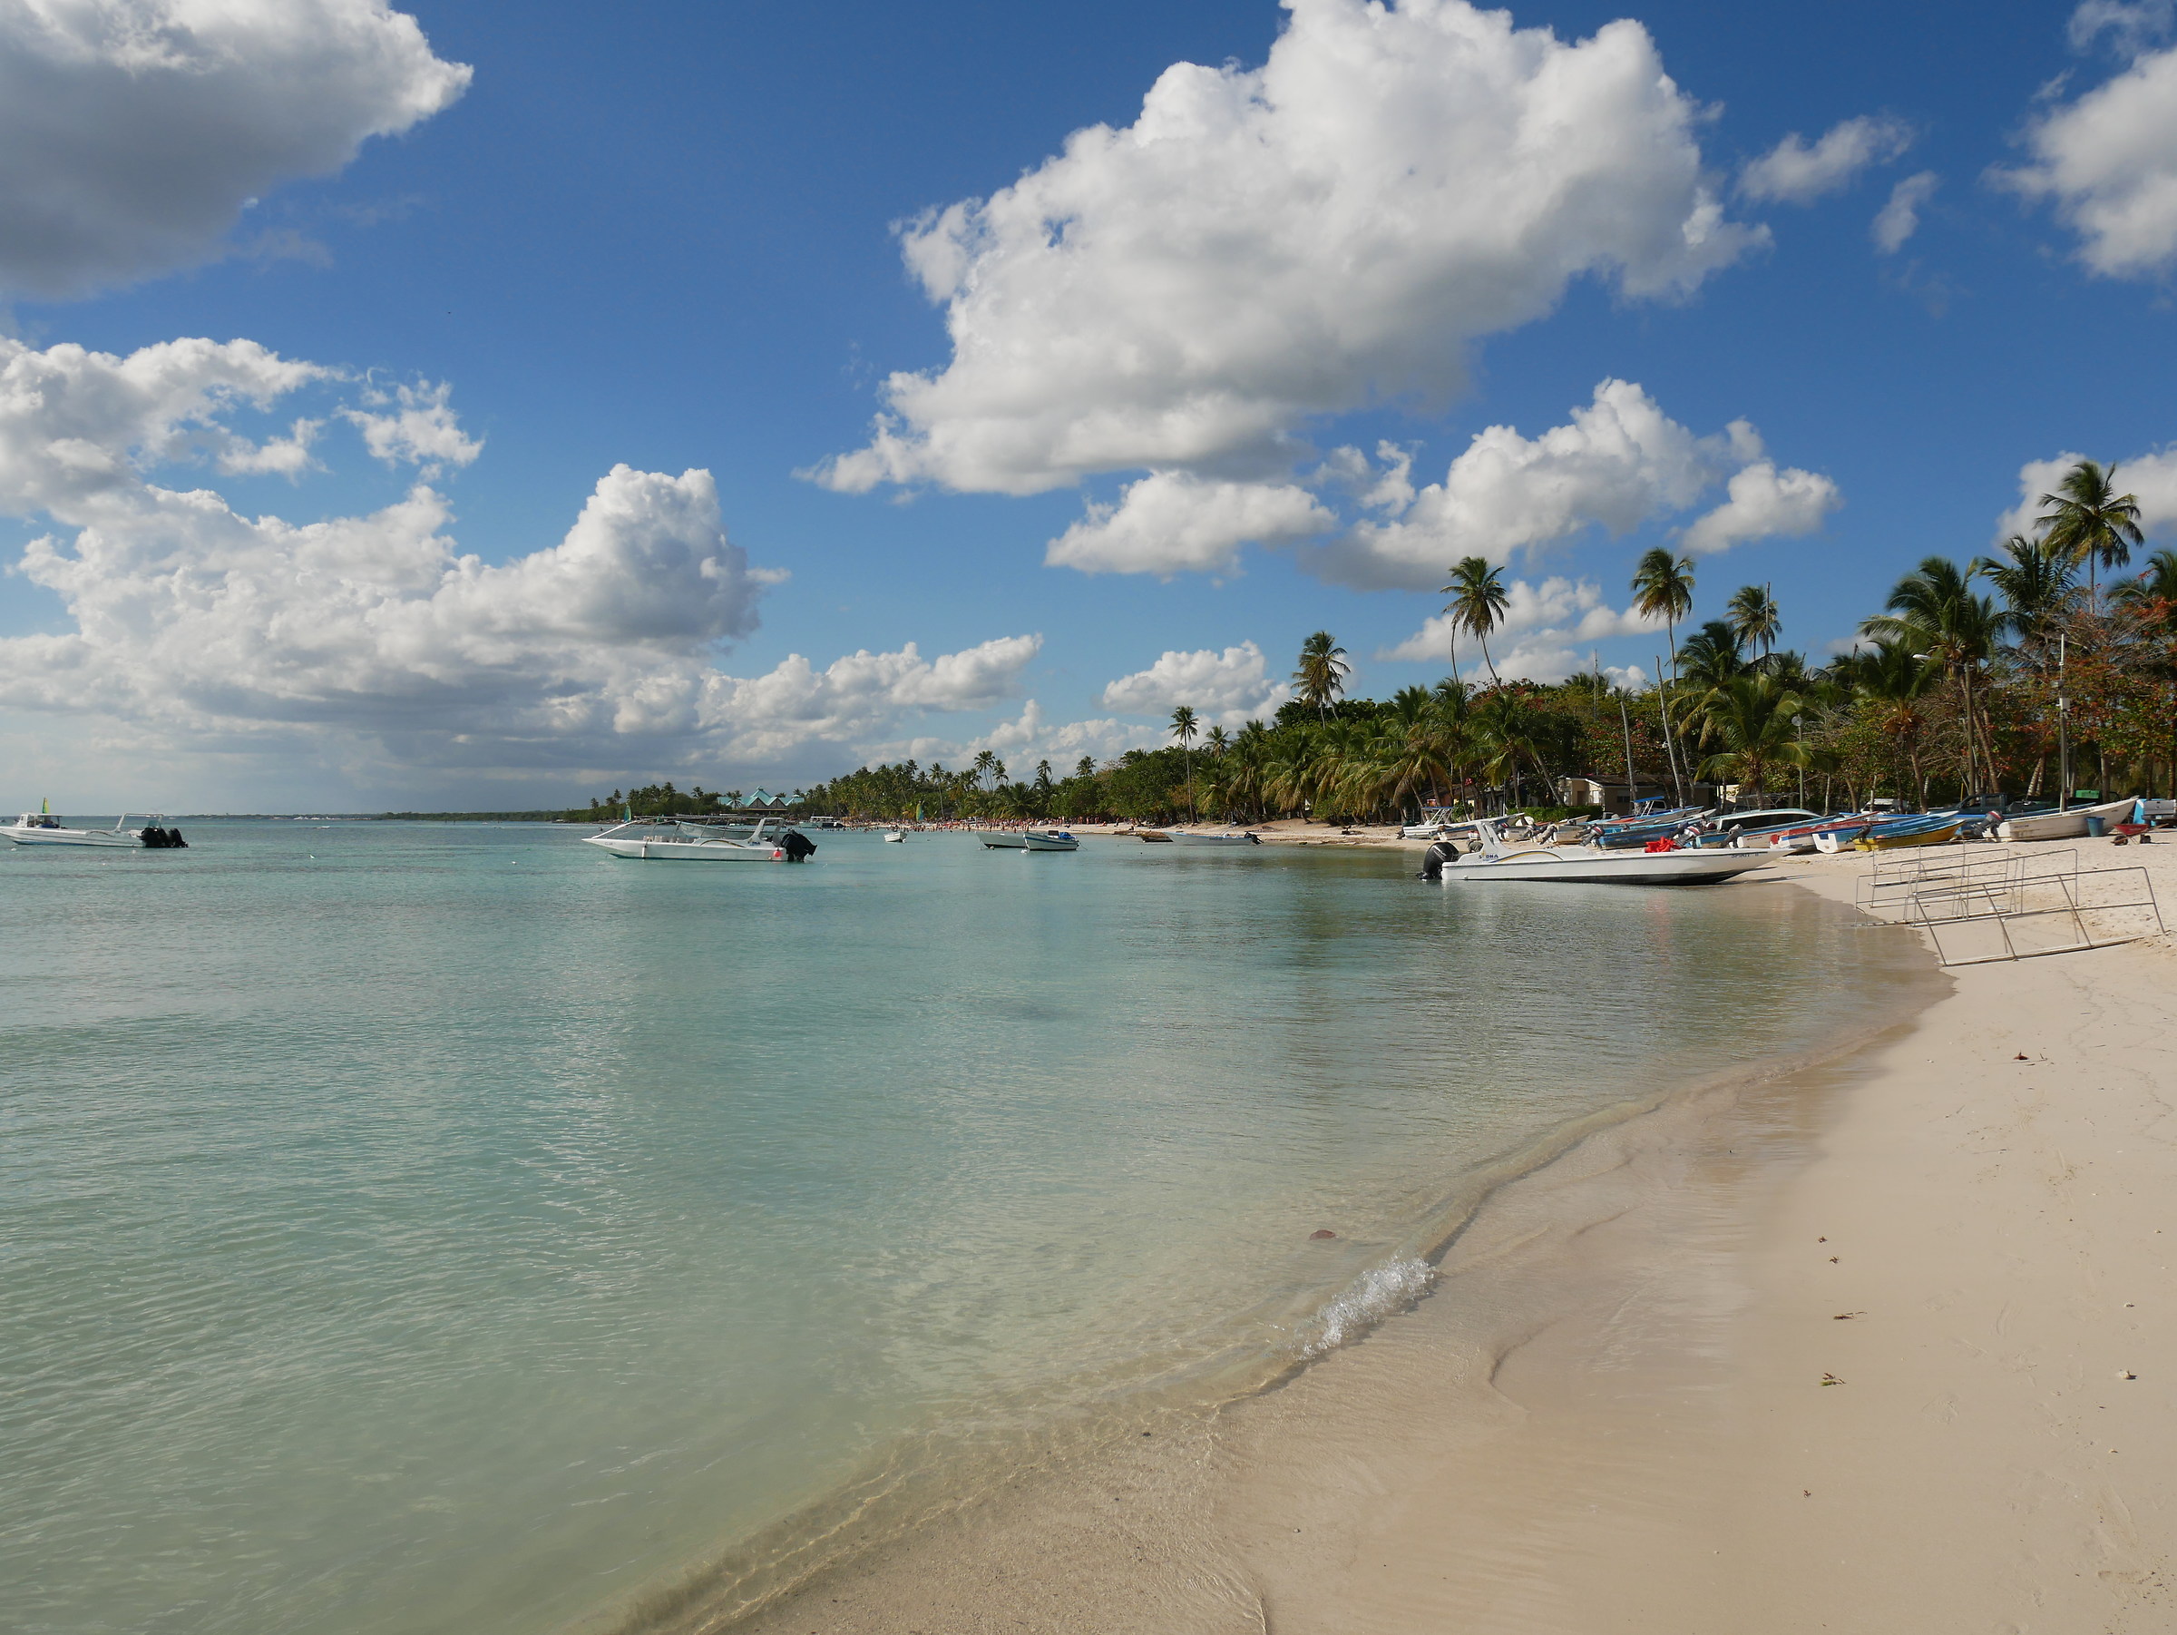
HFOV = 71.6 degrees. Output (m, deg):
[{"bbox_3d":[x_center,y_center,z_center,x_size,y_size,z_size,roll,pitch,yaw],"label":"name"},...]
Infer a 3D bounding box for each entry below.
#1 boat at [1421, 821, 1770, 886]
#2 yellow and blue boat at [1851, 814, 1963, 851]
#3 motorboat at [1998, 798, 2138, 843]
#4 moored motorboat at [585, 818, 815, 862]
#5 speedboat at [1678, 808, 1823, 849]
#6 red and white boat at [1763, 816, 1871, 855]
[{"bbox_3d":[13.050,0.880,38.300,9.100,1.650,2.100,0,0,12],"label":"boat"},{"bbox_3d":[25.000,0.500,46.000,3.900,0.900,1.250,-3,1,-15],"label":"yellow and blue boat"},{"bbox_3d":[29.950,0.030,46.150,5.200,1.150,1.450,-3,1,-12],"label":"motorboat"},{"bbox_3d":[-14.850,0.850,56.400,9.300,1.700,2.100,0,0,18],"label":"moored motorboat"},{"bbox_3d":[23.500,0.430,53.500,5.600,1.200,1.500,-3,1,-11],"label":"speedboat"},{"bbox_3d":[23.000,0.580,47.200,4.700,0.850,1.500,-5,2,-18],"label":"red and white boat"}]

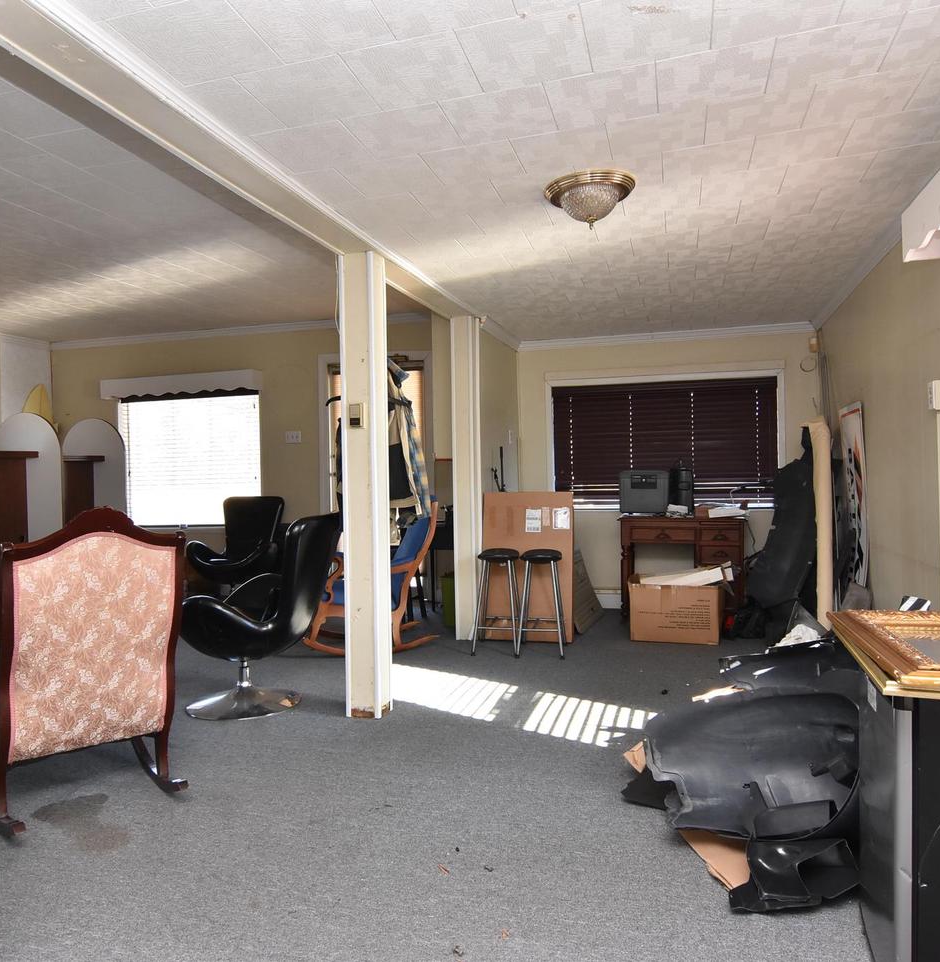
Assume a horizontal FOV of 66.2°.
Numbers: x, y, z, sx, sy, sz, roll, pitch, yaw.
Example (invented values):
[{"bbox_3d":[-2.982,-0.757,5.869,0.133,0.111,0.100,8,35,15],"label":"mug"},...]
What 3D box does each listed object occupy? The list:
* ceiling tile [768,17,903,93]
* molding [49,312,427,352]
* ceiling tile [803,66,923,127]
[{"bbox_3d":[0.958,-1.136,1.921,0.297,0.020,0.295,-1,1,16],"label":"ceiling tile"},{"bbox_3d":[-1.801,-1.071,5.271,3.120,0.080,0.070,-1,1,16],"label":"molding"},{"bbox_3d":[1.193,-1.162,2.185,0.305,0.018,0.300,-2,0,15],"label":"ceiling tile"}]

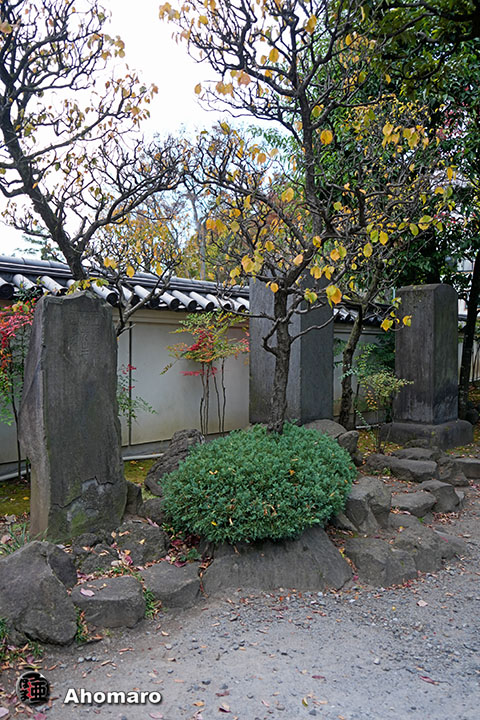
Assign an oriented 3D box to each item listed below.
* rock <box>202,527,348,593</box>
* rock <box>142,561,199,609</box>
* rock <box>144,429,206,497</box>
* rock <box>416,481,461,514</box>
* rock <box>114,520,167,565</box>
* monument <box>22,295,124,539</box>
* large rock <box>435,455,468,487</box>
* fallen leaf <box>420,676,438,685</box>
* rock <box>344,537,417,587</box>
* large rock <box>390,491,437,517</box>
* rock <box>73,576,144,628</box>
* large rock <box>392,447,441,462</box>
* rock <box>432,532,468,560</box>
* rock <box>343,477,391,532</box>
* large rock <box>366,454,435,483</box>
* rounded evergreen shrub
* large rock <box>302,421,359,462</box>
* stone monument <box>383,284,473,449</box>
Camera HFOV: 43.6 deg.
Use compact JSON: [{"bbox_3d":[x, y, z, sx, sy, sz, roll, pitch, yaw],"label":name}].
[{"bbox_3d":[0.243,1.284,3.998,0.940,0.320,0.520,0,1,-5],"label":"rock"},{"bbox_3d":[-0.426,1.374,3.680,0.330,0.170,0.300,0,1,-28],"label":"rock"},{"bbox_3d":[-0.574,0.893,5.513,0.540,0.620,0.450,0,1,-15],"label":"rock"},{"bbox_3d":[1.910,1.278,5.737,0.360,0.240,0.340,-1,1,-37],"label":"rock"},{"bbox_3d":[-0.575,1.061,3.554,0.300,0.210,0.270,0,1,-30],"label":"rock"},{"bbox_3d":[-1.124,0.334,4.060,0.360,1.590,0.600,1,1,41],"label":"monument"},{"bbox_3d":[2.430,1.263,6.937,0.360,0.300,0.340,-1,1,-37],"label":"large rock"},{"bbox_3d":[0.866,1.456,2.741,0.080,0.012,0.032,1,1,37],"label":"fallen leaf"},{"bbox_3d":[0.910,1.296,3.947,0.390,0.230,0.360,0,1,-31],"label":"rock"},{"bbox_3d":[1.520,1.240,5.246,0.380,0.150,0.340,0,1,-18],"label":"large rock"},{"bbox_3d":[-0.764,1.367,3.459,0.400,0.170,0.360,0,1,-10],"label":"rock"},{"bbox_3d":[2.094,1.135,7.117,0.560,0.230,0.400,0,1,0],"label":"large rock"},{"bbox_3d":[1.535,1.340,4.377,0.270,0.150,0.280,1,1,37],"label":"rock"},{"bbox_3d":[1.020,1.139,4.845,0.380,0.380,0.360,0,1,-23],"label":"rock"},{"bbox_3d":[1.768,1.183,6.567,0.740,0.270,0.420,0,1,0],"label":"large rock"},{"bbox_3d":[0.147,0.867,4.513,1.400,0.740,1.200,0,1,0],"label":"rounded evergreen shrub"},{"bbox_3d":[0.940,0.834,6.111,0.580,0.460,0.480,0,1,-30],"label":"large rock"},{"bbox_3d":[2.760,0.055,8.832,0.900,2.290,1.150,1,1,41],"label":"stone monument"}]

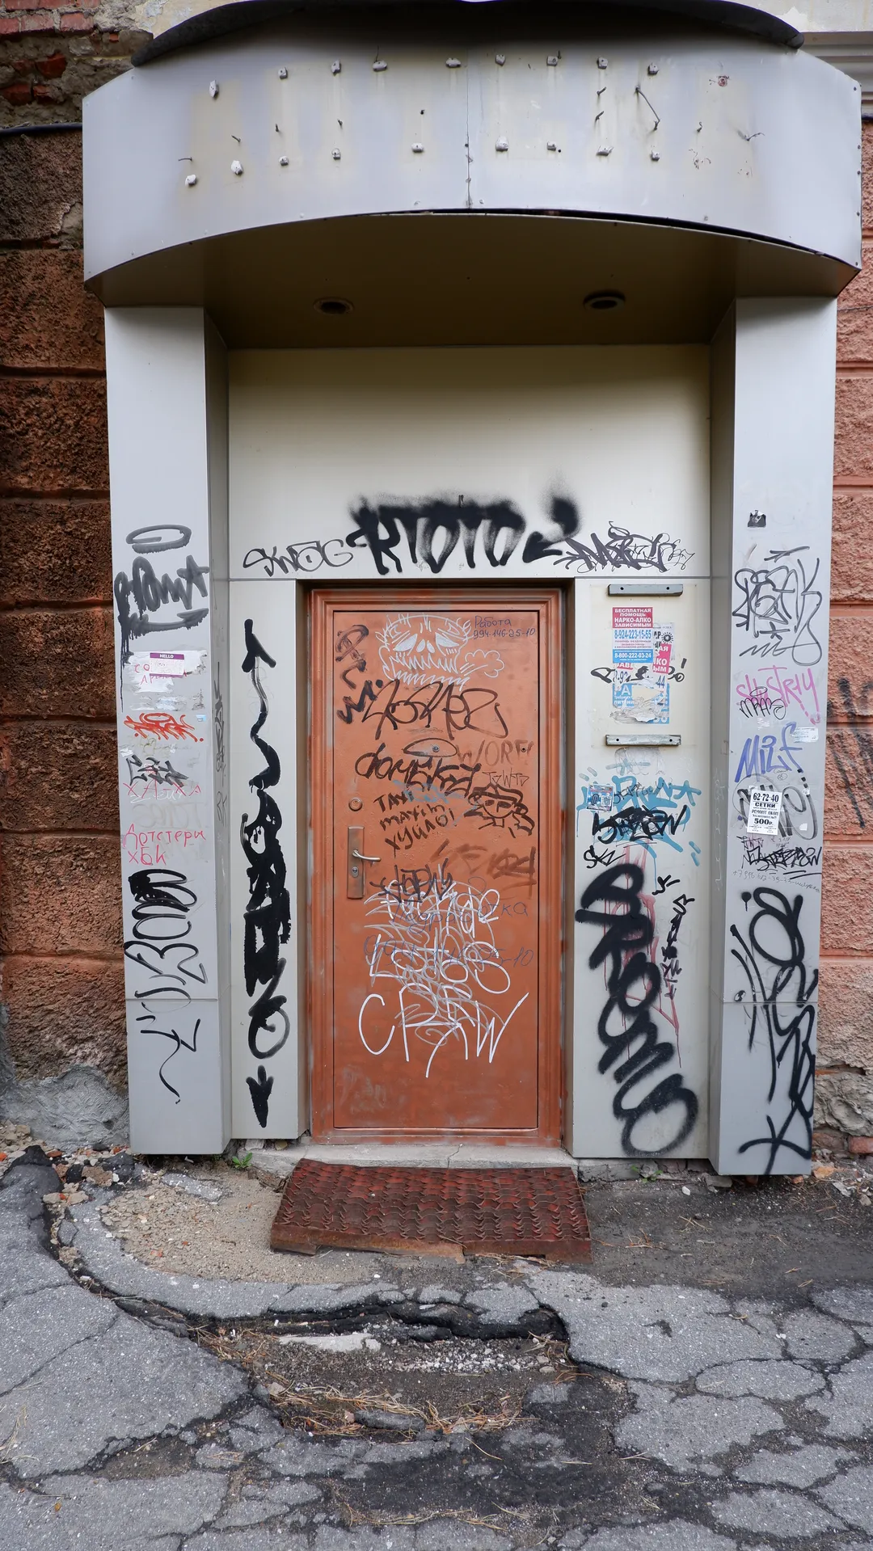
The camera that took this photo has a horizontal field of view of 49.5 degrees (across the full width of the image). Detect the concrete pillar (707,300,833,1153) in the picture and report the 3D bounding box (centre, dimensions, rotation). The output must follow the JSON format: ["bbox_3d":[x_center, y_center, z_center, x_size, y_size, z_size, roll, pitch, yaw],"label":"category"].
[{"bbox_3d":[1.140,-0.090,3.250,0.325,2.930,0.320,0,1,1],"label":"concrete pillar"}]

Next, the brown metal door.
[{"bbox_3d":[0.000,0.341,3.620,0.965,2.110,0.100,0,1,1],"label":"brown metal door"}]

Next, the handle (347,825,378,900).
[{"bbox_3d":[-0.278,0.331,3.590,0.120,0.272,0.065,0,1,1],"label":"handle"}]

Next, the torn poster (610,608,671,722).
[{"bbox_3d":[0.734,-0.394,3.400,0.218,0.427,0.010,0,1,1],"label":"torn poster"}]

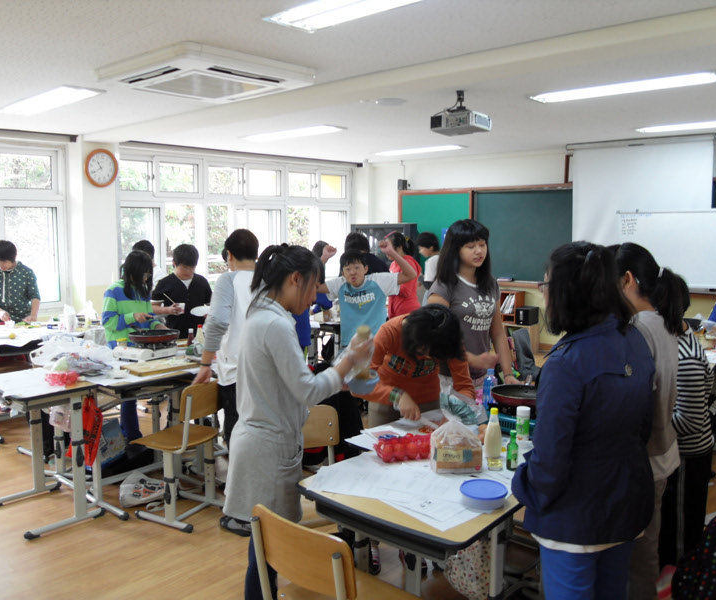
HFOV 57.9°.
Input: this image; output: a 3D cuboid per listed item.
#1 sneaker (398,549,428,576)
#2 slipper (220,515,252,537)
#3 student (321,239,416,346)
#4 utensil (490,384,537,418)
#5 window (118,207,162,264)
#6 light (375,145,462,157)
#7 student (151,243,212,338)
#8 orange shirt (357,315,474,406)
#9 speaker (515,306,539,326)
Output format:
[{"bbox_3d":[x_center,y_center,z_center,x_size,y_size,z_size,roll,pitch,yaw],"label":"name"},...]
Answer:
[{"bbox_3d":[0.270,1.233,3.133,0.090,0.096,0.240,-1,7,-12],"label":"sneaker"},{"bbox_3d":[-0.620,1.195,3.473,0.240,0.085,0.092,7,9,43],"label":"slipper"},{"bbox_3d":[0.055,0.348,4.200,0.620,1.470,0.360,1,7,12],"label":"student"},{"bbox_3d":[0.744,0.430,2.888,0.300,0.060,0.340,2,7,12],"label":"utensil"},{"bbox_3d":[-2.311,-0.526,6.843,0.060,0.900,0.570,6,9,39],"label":"window"},{"bbox_3d":[0.683,-1.707,7.533,1.260,0.080,0.310,6,9,39],"label":"light"},{"bbox_3d":[-1.378,0.295,5.086,0.460,1.470,0.360,-1,7,-9],"label":"student"},{"bbox_3d":[0.252,0.269,2.830,0.480,0.390,0.330,-3,8,-20],"label":"orange shirt"},{"bbox_3d":[2.023,0.191,7.729,0.160,0.185,0.250,6,9,39],"label":"speaker"}]

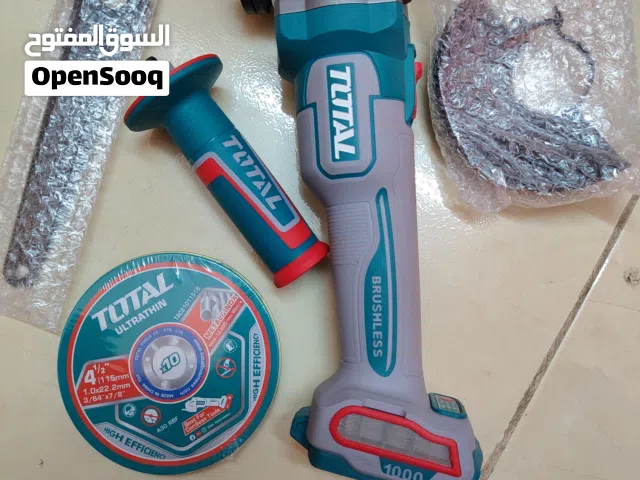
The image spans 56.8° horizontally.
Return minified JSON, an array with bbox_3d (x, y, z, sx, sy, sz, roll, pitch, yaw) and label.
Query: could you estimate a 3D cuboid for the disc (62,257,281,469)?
[{"bbox_3d":[-0.081,0.066,0.321,0.117,0.013,0.117,0,85,-3],"label":"disc"}]

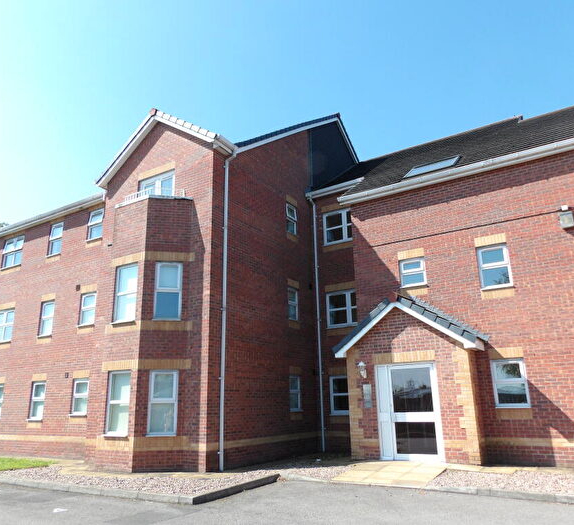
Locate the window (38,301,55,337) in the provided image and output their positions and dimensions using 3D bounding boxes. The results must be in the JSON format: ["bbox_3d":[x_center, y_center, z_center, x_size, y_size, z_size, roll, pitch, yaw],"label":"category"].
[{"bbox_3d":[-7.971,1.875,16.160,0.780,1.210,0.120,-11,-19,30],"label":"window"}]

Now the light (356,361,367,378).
[{"bbox_3d":[1.772,2.513,11.380,0.200,0.380,0.220,-11,-19,30],"label":"light"}]

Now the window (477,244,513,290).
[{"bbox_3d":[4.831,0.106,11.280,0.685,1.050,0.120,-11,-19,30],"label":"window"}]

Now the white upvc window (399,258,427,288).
[{"bbox_3d":[3.196,0.274,12.293,0.680,0.750,0.120,-11,-19,30],"label":"white upvc window"}]

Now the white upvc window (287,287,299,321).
[{"bbox_3d":[0.172,1.265,14.830,0.120,1.029,0.688,-11,-19,30],"label":"white upvc window"}]

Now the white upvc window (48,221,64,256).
[{"bbox_3d":[-8.023,-0.792,16.907,0.798,1.201,0.130,-11,-19,30],"label":"white upvc window"}]

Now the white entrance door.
[{"bbox_3d":[2.694,3.298,10.775,1.420,2.080,0.120,-11,-19,30],"label":"white entrance door"}]

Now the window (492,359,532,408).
[{"bbox_3d":[4.846,2.619,10.547,0.686,1.034,0.120,-11,-19,30],"label":"window"}]

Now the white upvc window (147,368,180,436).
[{"bbox_3d":[-2.856,3.214,11.161,0.660,1.460,0.120,2,-16,-11],"label":"white upvc window"}]

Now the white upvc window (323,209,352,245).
[{"bbox_3d":[1.871,-1.227,16.087,1.500,1.186,0.120,-11,-19,30],"label":"white upvc window"}]

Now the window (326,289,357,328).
[{"bbox_3d":[1.937,1.448,15.304,1.500,1.150,0.120,-11,-19,30],"label":"window"}]

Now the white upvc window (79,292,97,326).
[{"bbox_3d":[-6.166,1.451,15.097,0.791,1.059,0.120,-11,-19,30],"label":"white upvc window"}]

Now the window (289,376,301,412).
[{"bbox_3d":[0.206,3.794,14.085,0.120,1.030,0.670,-11,-19,30],"label":"window"}]

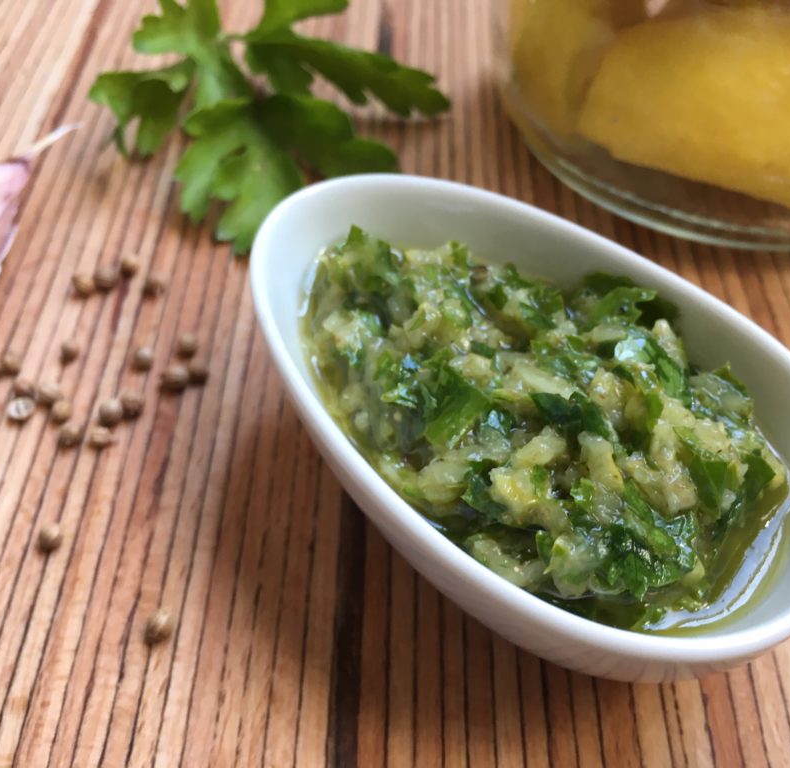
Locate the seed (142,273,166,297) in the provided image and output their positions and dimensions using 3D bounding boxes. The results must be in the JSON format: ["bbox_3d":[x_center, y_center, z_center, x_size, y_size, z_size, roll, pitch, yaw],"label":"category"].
[{"bbox_3d":[-0.050,-0.021,0.178,0.004,0.004,0.004,0,53,2],"label":"seed"}]

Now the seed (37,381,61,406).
[{"bbox_3d":[-0.065,0.002,0.161,0.004,0.004,0.004,0,53,2],"label":"seed"}]

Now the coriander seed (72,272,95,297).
[{"bbox_3d":[-0.059,-0.019,0.163,0.004,0.004,0.004,1,53,1],"label":"coriander seed"}]

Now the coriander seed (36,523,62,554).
[{"bbox_3d":[-0.052,0.023,0.131,0.004,0.004,0.004,1,53,1],"label":"coriander seed"}]

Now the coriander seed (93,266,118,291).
[{"bbox_3d":[-0.060,-0.022,0.179,0.004,0.004,0.005,0,53,2],"label":"coriander seed"}]

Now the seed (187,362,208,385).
[{"bbox_3d":[-0.038,-0.002,0.164,0.004,0.004,0.004,0,53,2],"label":"seed"}]

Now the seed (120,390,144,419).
[{"bbox_3d":[-0.045,0.004,0.146,0.004,0.004,0.004,1,53,1],"label":"seed"}]

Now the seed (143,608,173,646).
[{"bbox_3d":[-0.037,0.038,0.134,0.004,0.004,0.005,0,53,2],"label":"seed"}]

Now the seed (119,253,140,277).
[{"bbox_3d":[-0.055,-0.025,0.176,0.004,0.004,0.004,0,52,2],"label":"seed"}]

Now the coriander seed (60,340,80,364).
[{"bbox_3d":[-0.064,-0.006,0.167,0.004,0.004,0.004,0,53,2],"label":"coriander seed"}]

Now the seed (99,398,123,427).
[{"bbox_3d":[-0.048,0.005,0.145,0.004,0.004,0.004,1,53,1],"label":"seed"}]

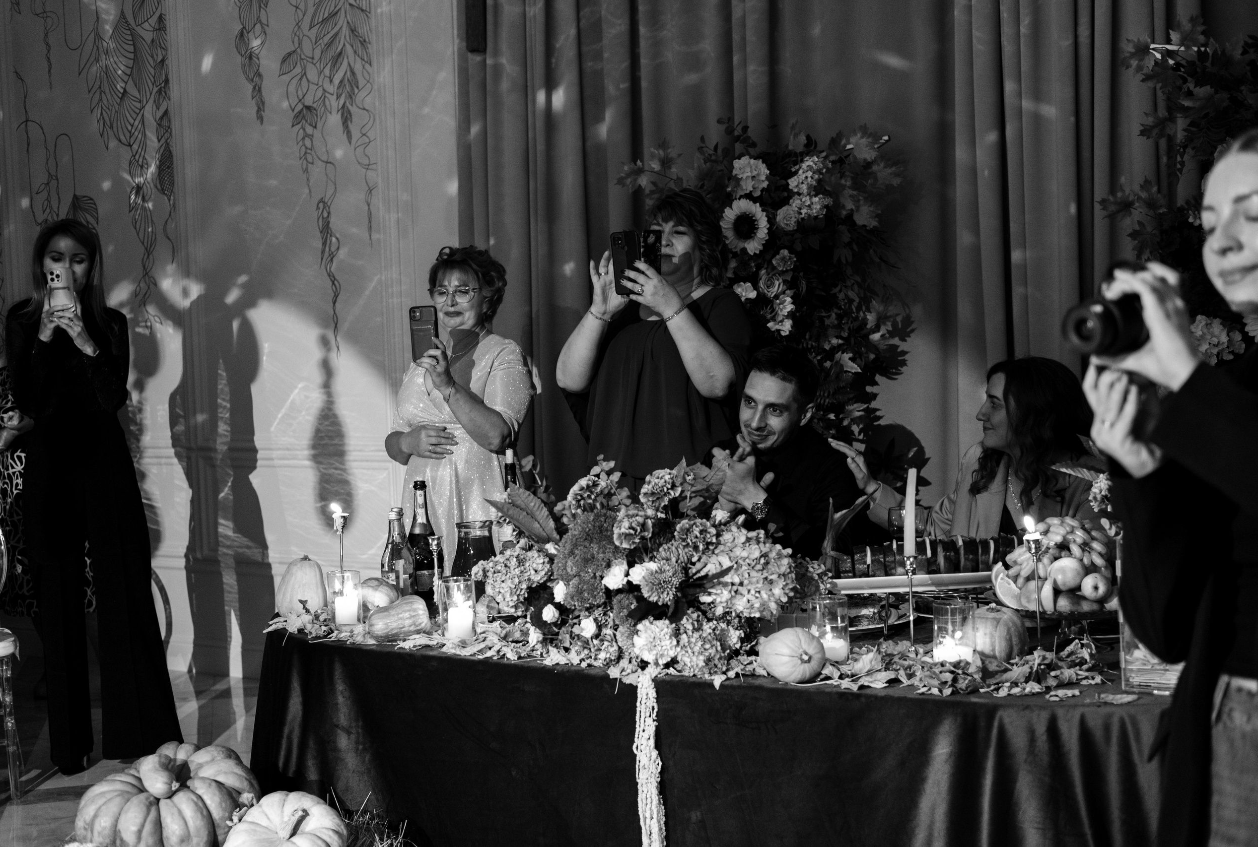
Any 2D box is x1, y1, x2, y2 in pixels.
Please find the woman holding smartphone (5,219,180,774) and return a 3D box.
[{"bbox_3d":[-1.711,0.218,5.955,0.540,1.710,0.420,-2,5,-9],"label":"woman holding smartphone"}]

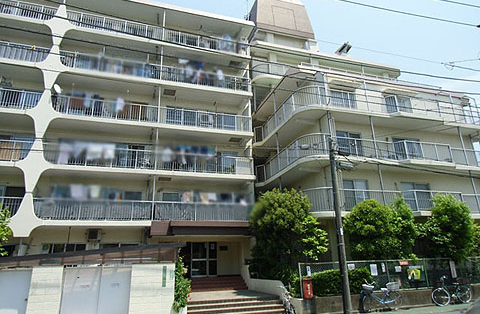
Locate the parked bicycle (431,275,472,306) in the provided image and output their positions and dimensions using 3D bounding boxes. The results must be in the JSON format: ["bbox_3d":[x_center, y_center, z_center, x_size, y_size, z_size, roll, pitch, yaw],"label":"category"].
[{"bbox_3d":[8.525,5.416,13.466,1.768,1.050,0.572,6,-20,-23],"label":"parked bicycle"}]

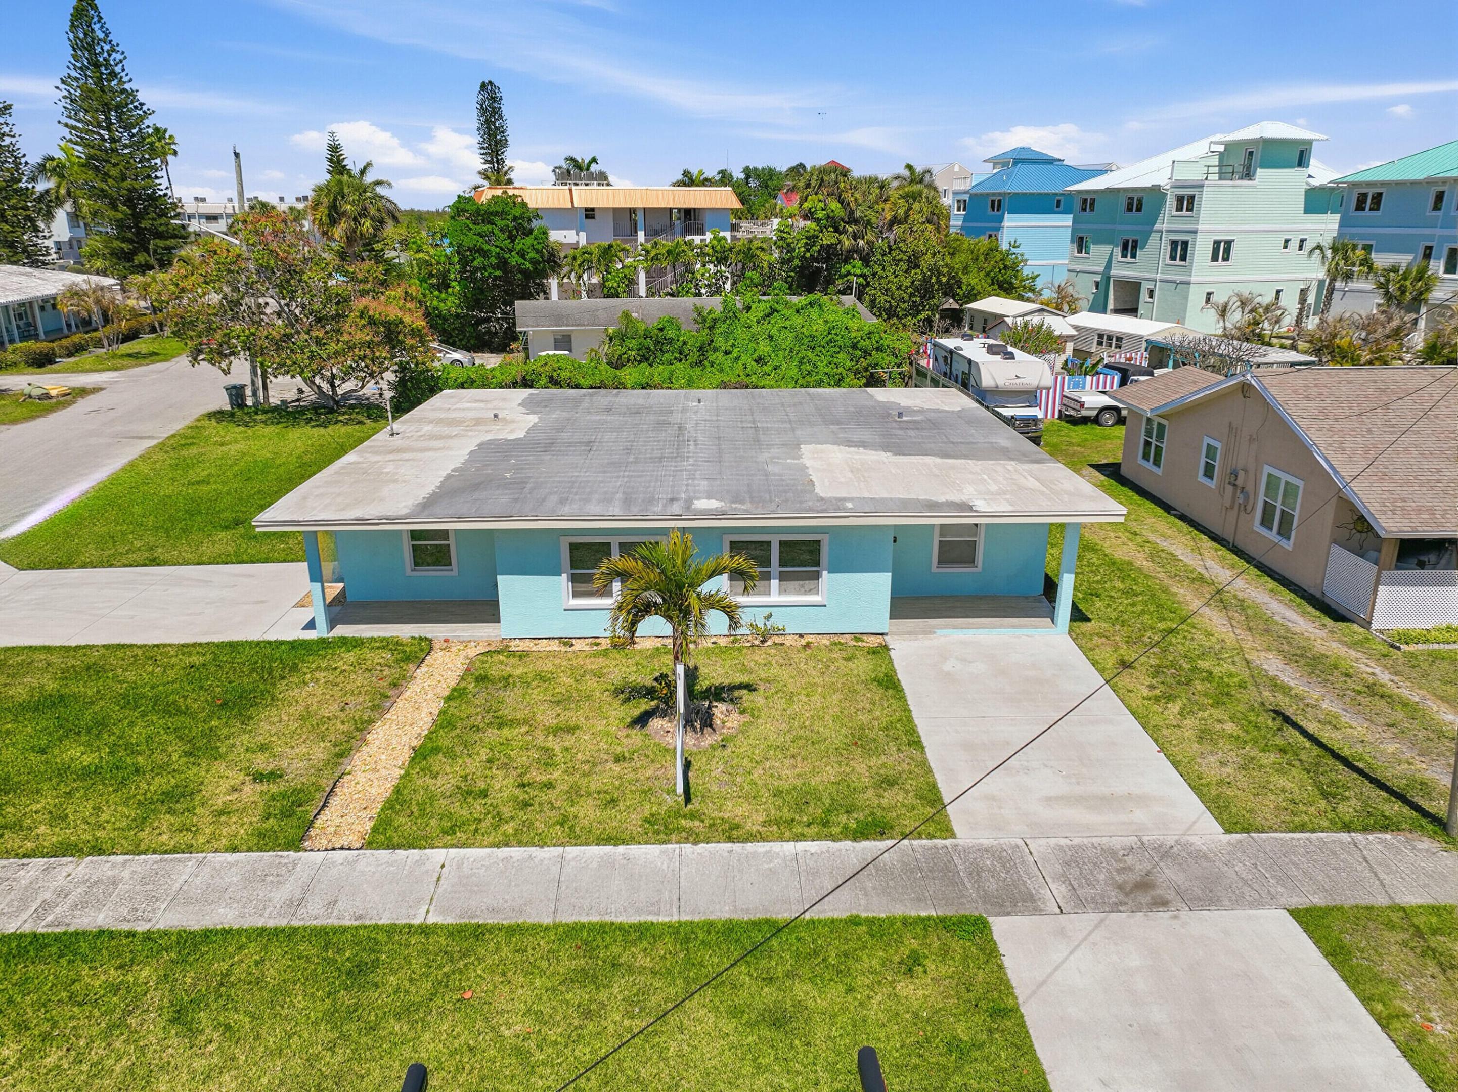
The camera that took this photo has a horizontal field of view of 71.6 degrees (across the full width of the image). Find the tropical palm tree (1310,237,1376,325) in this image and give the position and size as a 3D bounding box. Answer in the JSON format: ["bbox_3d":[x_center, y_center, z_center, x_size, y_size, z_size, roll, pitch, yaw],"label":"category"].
[{"bbox_3d":[44.548,-19.077,73.447,5.050,6.270,4.790,-1,18,-1],"label":"tropical palm tree"}]

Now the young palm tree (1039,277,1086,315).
[{"bbox_3d":[24.532,-18.015,74.800,3.570,3.490,3.390,-1,18,-1],"label":"young palm tree"}]

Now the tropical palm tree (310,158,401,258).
[{"bbox_3d":[-21.501,-16.808,59.143,5.210,11.080,4.950,-1,18,-1],"label":"tropical palm tree"}]

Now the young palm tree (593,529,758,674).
[{"bbox_3d":[-0.844,1.304,16.136,2.610,3.300,2.480,-1,18,-1],"label":"young palm tree"}]

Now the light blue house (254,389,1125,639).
[{"bbox_3d":[-0.789,-1.451,25.446,16.000,2.750,13.700,-1,18,-1],"label":"light blue house"}]

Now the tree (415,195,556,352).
[{"bbox_3d":[-14.850,-17.092,62.924,8.320,9.250,7.900,-1,18,-1],"label":"tree"}]

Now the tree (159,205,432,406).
[{"bbox_3d":[-18.328,-10.034,42.819,10.970,8.330,10.090,-1,18,-1],"label":"tree"}]

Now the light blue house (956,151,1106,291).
[{"bbox_3d":[29.073,-31.260,98.374,12.800,14.000,10.500,-6,19,-18],"label":"light blue house"}]

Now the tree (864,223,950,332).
[{"bbox_3d":[11.332,-16.639,64.347,5.530,7.410,4.980,-1,18,-1],"label":"tree"}]

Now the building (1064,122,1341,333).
[{"bbox_3d":[36.304,-24.775,78.171,13.500,14.200,14.300,-6,19,-18],"label":"building"}]

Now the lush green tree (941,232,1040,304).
[{"bbox_3d":[19.423,-19.793,75.125,7.230,6.680,6.500,-1,18,-1],"label":"lush green tree"}]

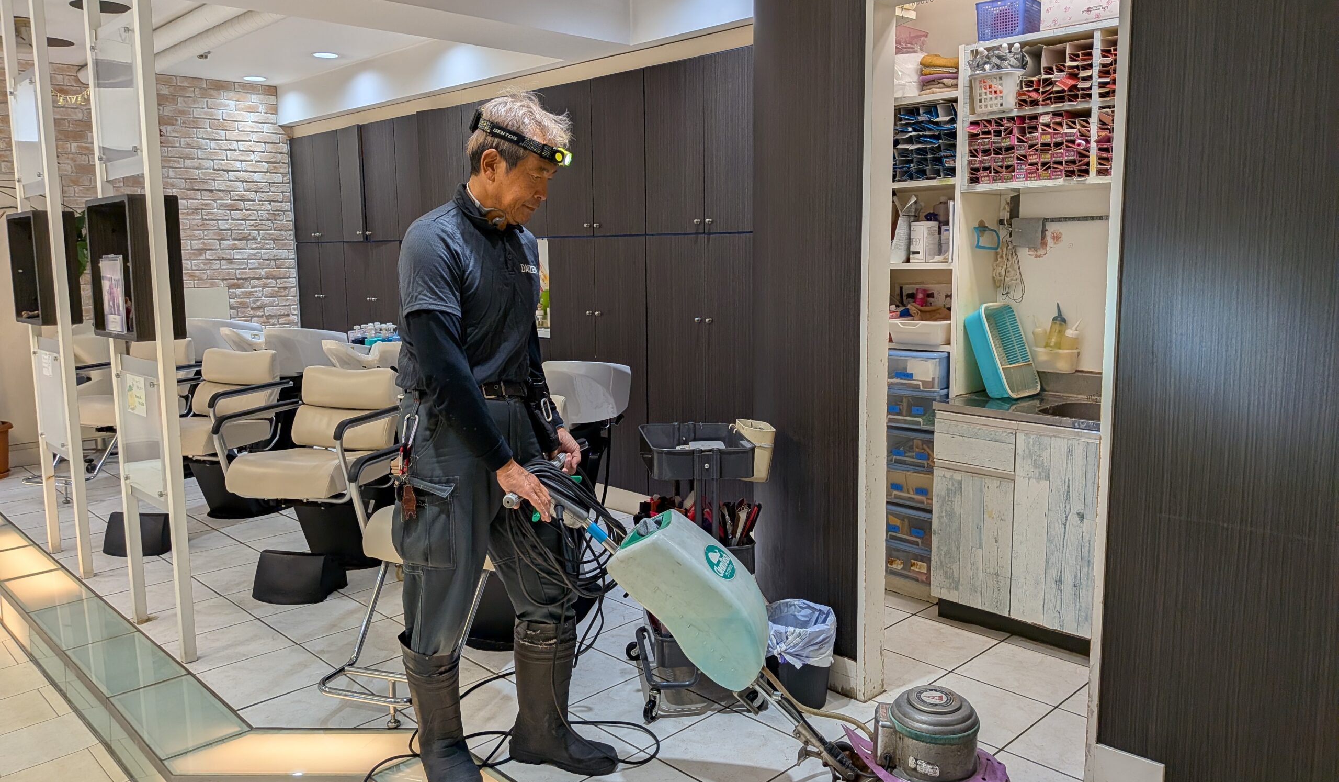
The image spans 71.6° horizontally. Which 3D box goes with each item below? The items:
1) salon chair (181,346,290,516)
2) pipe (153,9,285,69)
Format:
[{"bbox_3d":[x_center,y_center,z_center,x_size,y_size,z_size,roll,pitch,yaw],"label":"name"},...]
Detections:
[{"bbox_3d":[-2.372,0.208,4.947,0.600,0.840,0.720,3,8,26],"label":"salon chair"},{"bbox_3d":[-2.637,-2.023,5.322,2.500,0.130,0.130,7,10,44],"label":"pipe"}]

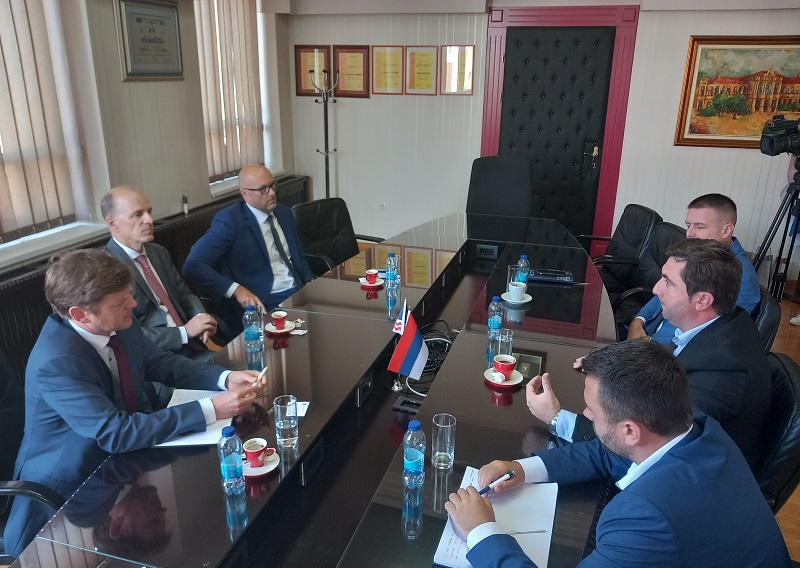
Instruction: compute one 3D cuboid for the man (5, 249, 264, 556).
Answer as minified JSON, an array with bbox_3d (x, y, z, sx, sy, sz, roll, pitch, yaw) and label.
[{"bbox_3d":[-0.809,0.525,1.699,0.820,1.210,0.580,-2,19,-9],"label":"man"}]

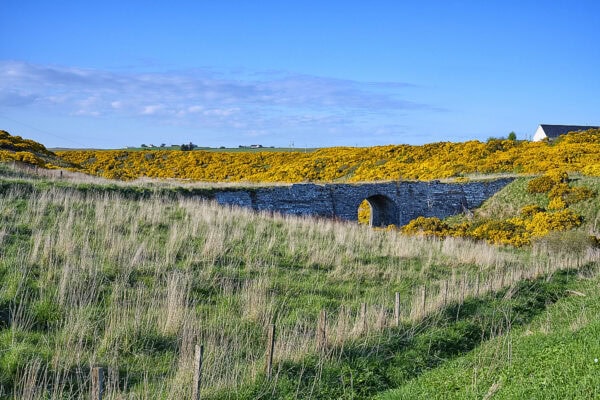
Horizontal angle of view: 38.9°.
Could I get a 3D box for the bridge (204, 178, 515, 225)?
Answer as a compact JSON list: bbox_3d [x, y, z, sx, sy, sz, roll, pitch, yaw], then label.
[{"bbox_3d":[4.970,0.432,77.114,28.600,4.600,6.800,-1,4,-17],"label":"bridge"}]

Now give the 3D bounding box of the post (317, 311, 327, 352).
[{"bbox_3d":[0.497,3.027,19.375,0.100,1.000,0.100,2,4,24],"label":"post"}]

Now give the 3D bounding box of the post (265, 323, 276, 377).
[{"bbox_3d":[-0.586,3.008,16.875,0.100,1.080,0.100,4,4,24],"label":"post"}]

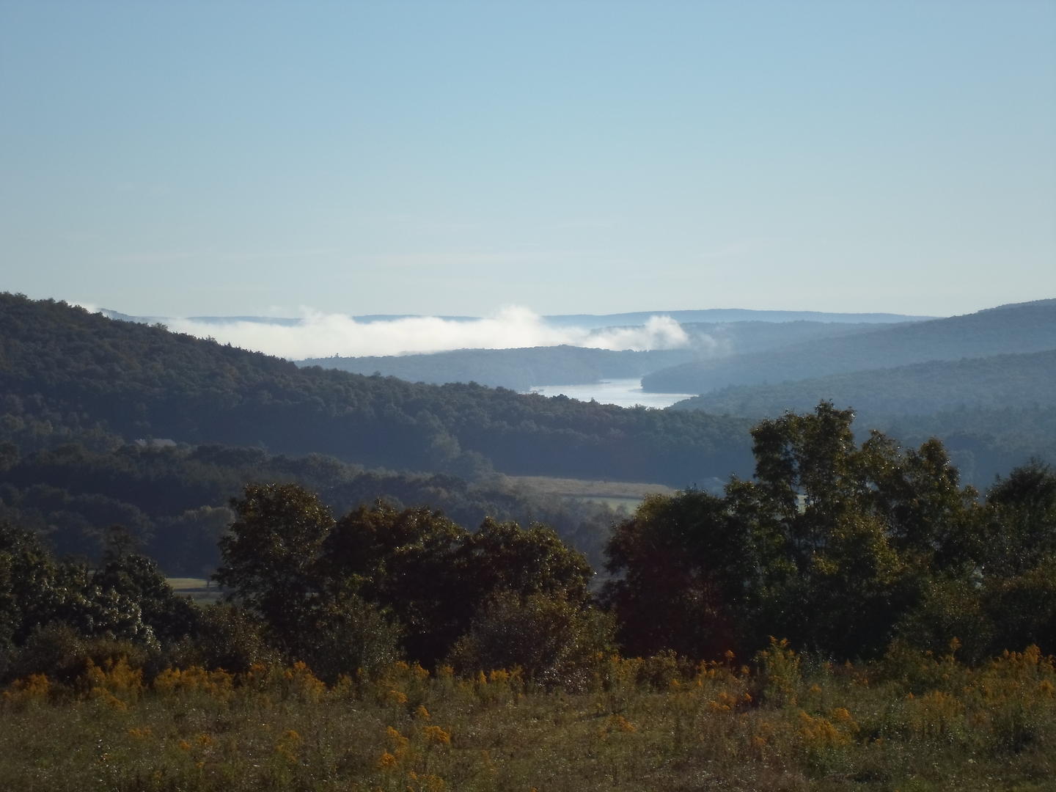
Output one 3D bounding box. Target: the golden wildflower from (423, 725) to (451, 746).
[{"bbox_3d":[-0.837,3.116,35.000,0.255,0.200,0.230,0,1,0],"label":"golden wildflower"}]

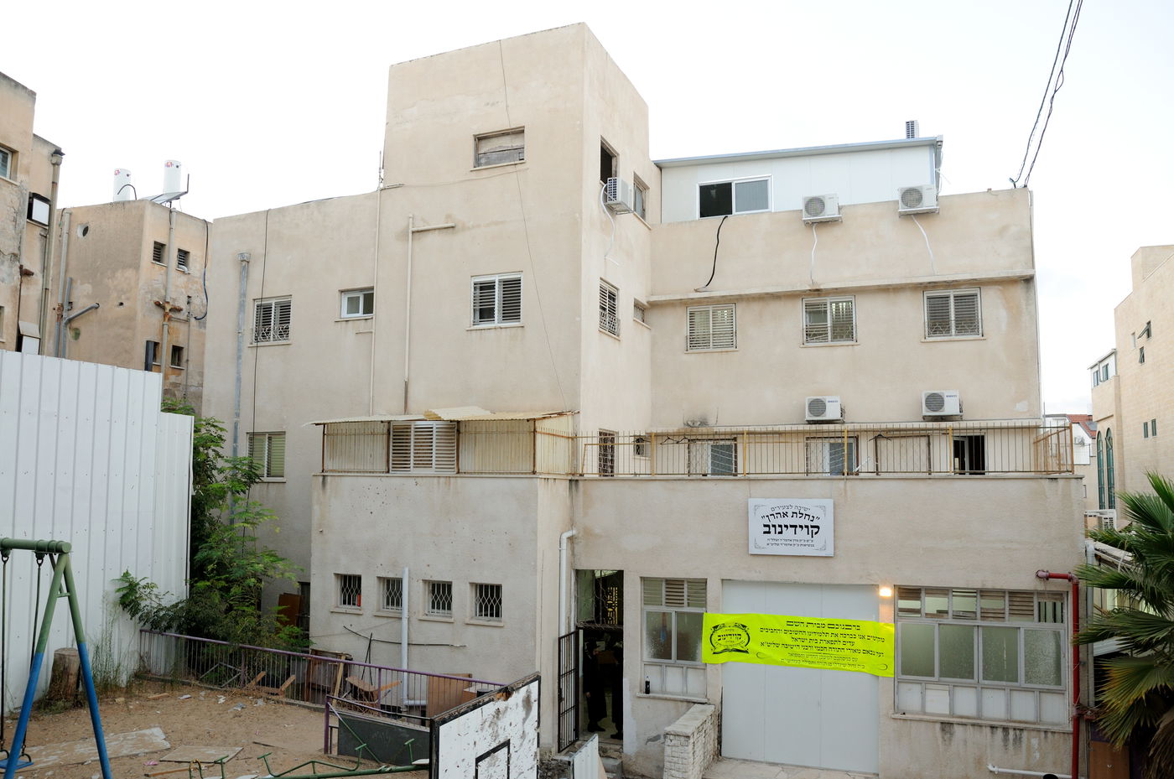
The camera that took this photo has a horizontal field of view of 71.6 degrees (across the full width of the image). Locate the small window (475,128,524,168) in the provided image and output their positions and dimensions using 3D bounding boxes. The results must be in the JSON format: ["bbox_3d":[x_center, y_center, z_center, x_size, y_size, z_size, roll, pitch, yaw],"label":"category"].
[{"bbox_3d":[-1.801,-4.970,16.735,1.156,0.843,0.120,-2,-6,22],"label":"small window"}]

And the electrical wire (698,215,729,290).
[{"bbox_3d":[3.007,-3.270,19.408,0.761,1.874,0.080,-2,-6,22],"label":"electrical wire"}]

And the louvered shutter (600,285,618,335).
[{"bbox_3d":[0.472,-1.746,17.629,0.090,1.038,1.149,-2,-6,22],"label":"louvered shutter"}]

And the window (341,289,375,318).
[{"bbox_3d":[-4.976,-1.876,17.702,0.889,0.681,0.120,-2,-6,22],"label":"window"}]

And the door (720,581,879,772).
[{"bbox_3d":[3.490,4.770,13.600,2.600,3.050,0.120,-2,-6,22],"label":"door"}]

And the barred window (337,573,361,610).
[{"bbox_3d":[-4.466,3.796,15.275,0.599,0.656,0.150,-2,-6,22],"label":"barred window"}]

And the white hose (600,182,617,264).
[{"bbox_3d":[0.529,-3.646,17.721,0.120,1.609,0.977,-2,-6,22],"label":"white hose"}]

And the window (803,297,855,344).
[{"bbox_3d":[5.575,-1.588,18.690,1.183,1.084,0.120,-2,-6,22],"label":"window"}]

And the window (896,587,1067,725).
[{"bbox_3d":[6.240,4.215,12.961,2.564,2.068,0.140,-2,-6,22],"label":"window"}]

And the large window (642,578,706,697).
[{"bbox_3d":[1.647,4.630,15.271,1.208,2.107,0.150,-2,-7,17],"label":"large window"}]

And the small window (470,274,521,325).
[{"bbox_3d":[-1.907,-1.894,17.515,1.214,1.126,0.120,-2,-7,22],"label":"small window"}]

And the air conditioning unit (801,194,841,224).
[{"bbox_3d":[5.689,-4.335,19.737,0.856,0.614,0.360,-2,-7,17],"label":"air conditioning unit"}]

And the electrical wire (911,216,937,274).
[{"bbox_3d":[7.448,-3.228,18.027,0.438,1.383,0.070,-2,-6,22],"label":"electrical wire"}]

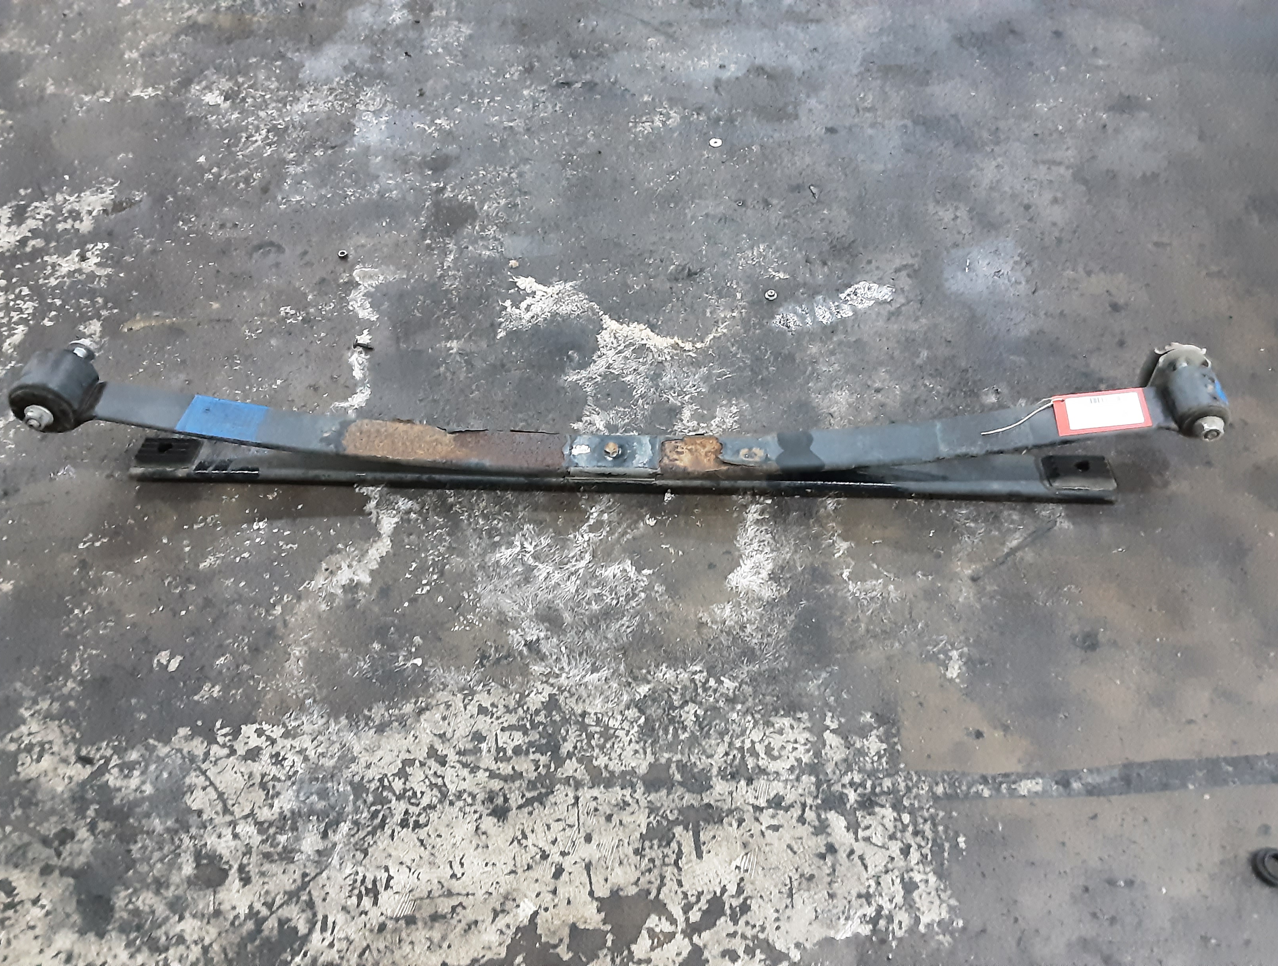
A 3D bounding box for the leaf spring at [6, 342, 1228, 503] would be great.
[{"bbox_3d":[-0.035,-0.080,1.283,1.490,0.193,0.138,1,47,2],"label":"leaf spring"}]

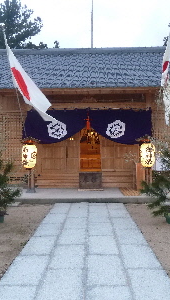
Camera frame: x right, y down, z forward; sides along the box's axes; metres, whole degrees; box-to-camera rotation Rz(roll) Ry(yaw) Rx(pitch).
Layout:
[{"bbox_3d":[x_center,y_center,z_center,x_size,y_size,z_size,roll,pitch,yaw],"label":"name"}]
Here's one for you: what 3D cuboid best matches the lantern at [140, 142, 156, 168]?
[{"bbox_3d":[1.950,0.170,9.000,0.470,0.780,0.470,-1,0,1],"label":"lantern"}]

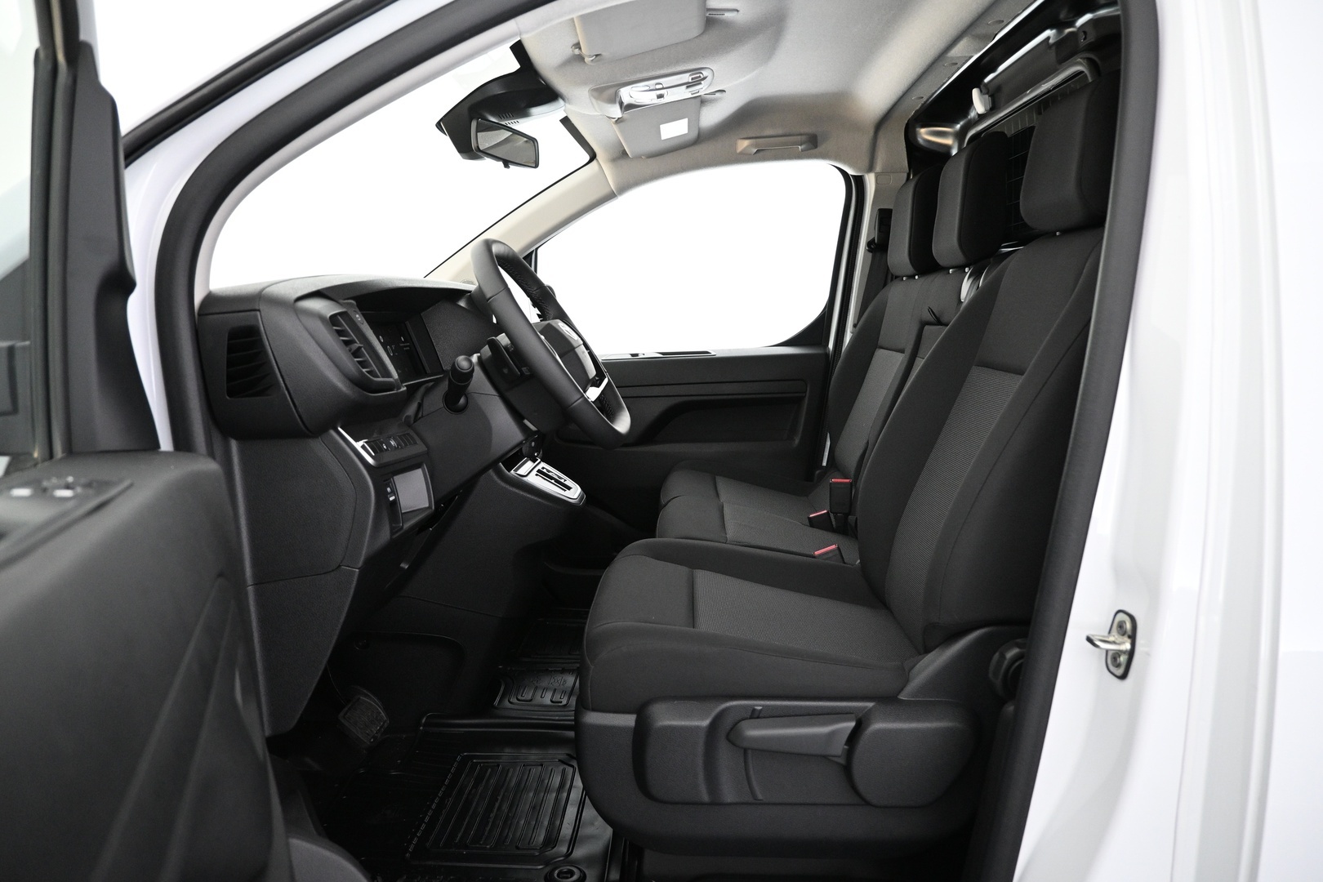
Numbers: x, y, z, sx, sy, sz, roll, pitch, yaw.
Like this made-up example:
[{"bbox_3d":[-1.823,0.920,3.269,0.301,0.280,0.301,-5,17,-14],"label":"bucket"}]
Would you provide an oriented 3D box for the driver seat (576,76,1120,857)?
[{"bbox_3d":[0.298,-0.002,1.389,0.825,1.085,0.540,-1,8,2],"label":"driver seat"}]

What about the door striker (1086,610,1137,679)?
[{"bbox_3d":[0.504,0.228,0.993,0.041,0.065,0.046,-1,8,2],"label":"door striker"}]

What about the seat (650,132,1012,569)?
[{"bbox_3d":[0.355,-0.150,1.917,0.745,0.970,0.400,-1,8,2],"label":"seat"}]

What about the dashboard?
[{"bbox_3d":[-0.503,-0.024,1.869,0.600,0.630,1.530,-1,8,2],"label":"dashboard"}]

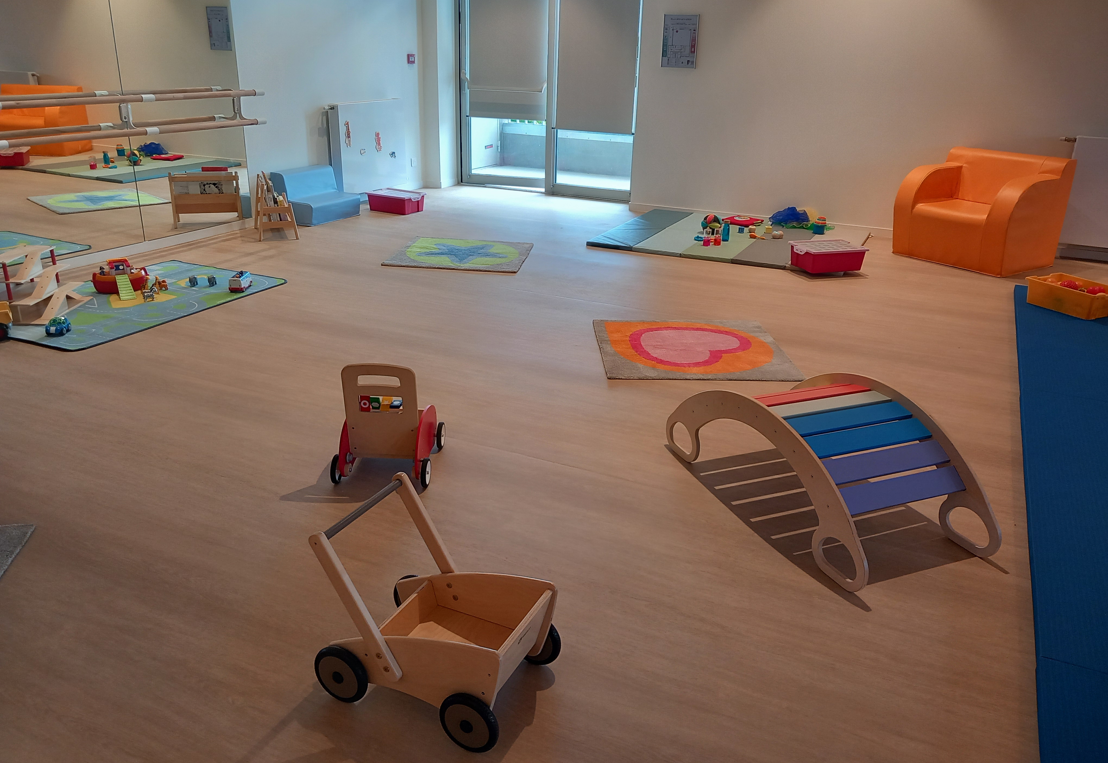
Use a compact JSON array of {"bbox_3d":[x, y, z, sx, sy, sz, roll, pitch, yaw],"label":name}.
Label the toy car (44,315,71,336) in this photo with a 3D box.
[{"bbox_3d":[-2.475,-0.280,4.318,0.085,0.078,0.112,-3,22,-12],"label":"toy car"}]

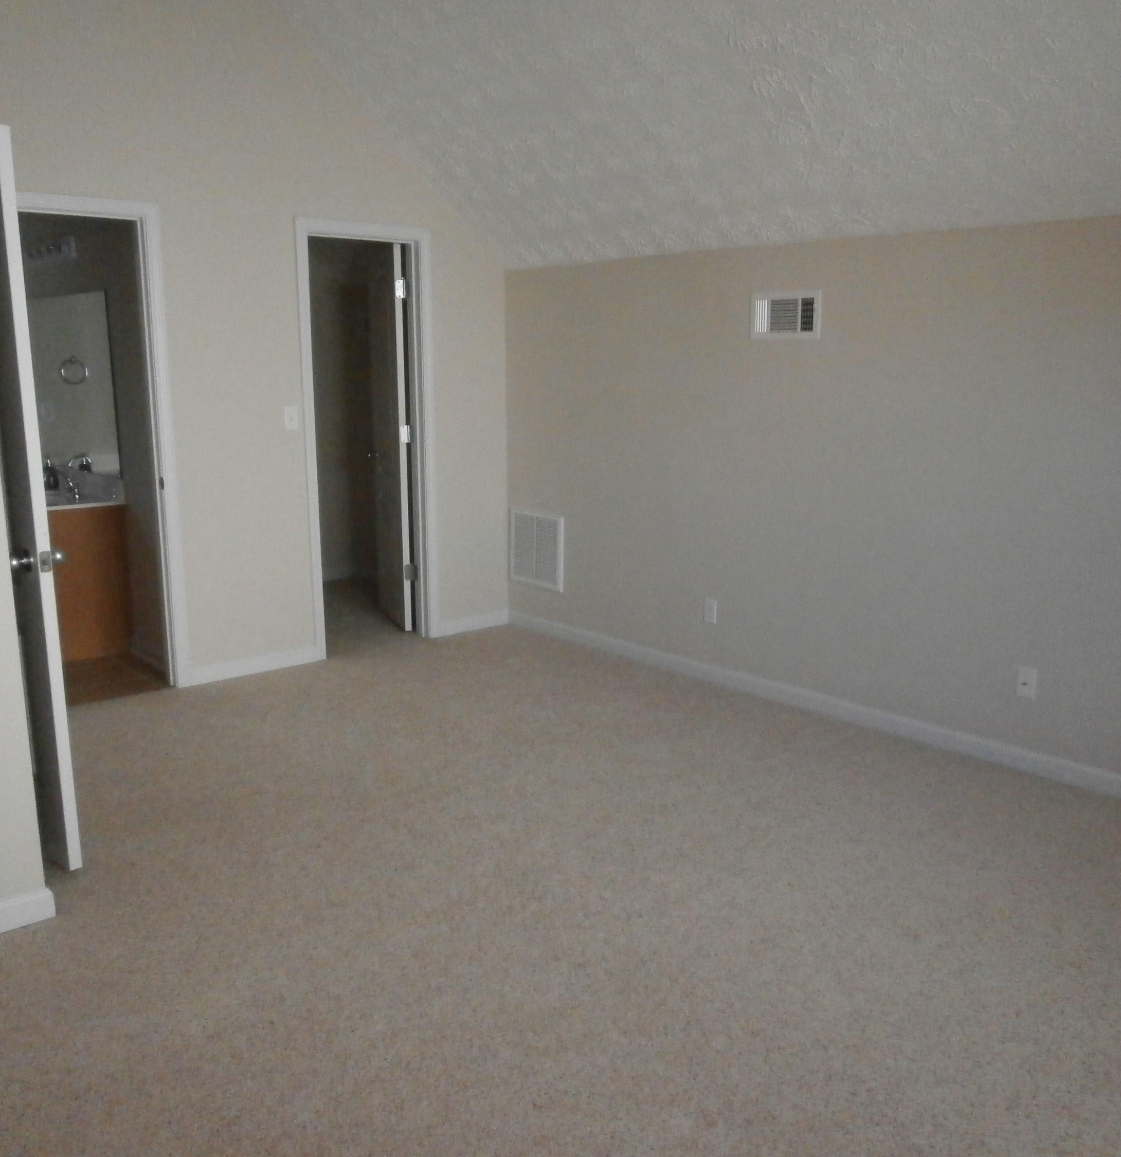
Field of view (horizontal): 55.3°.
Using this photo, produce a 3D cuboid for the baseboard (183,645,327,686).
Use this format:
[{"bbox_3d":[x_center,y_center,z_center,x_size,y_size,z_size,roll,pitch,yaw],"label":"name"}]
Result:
[{"bbox_3d":[-1.453,0.407,5.077,0.728,0.088,0.018,-10,15,-40],"label":"baseboard"}]

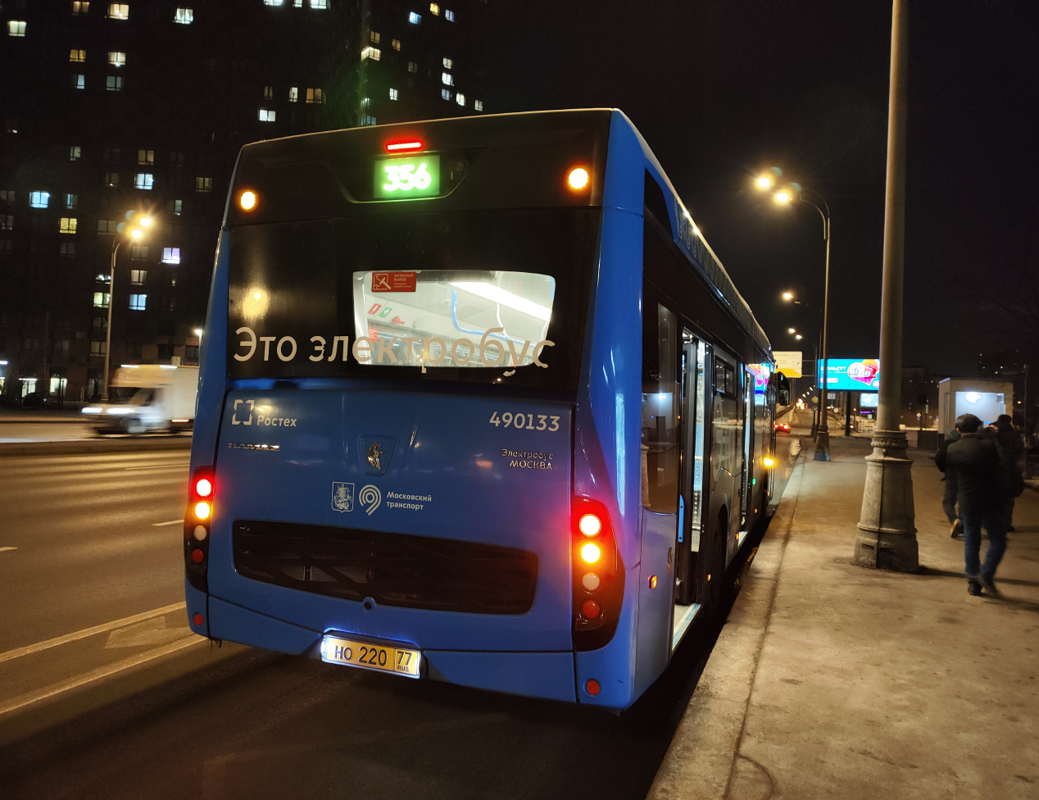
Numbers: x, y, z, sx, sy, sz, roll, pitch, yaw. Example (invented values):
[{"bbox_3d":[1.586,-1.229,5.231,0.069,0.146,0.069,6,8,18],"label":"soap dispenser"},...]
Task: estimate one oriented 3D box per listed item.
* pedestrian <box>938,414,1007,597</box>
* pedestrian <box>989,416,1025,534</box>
[{"bbox_3d":[4.431,1.006,7.227,0.550,1.730,0.500,1,-1,27],"label":"pedestrian"},{"bbox_3d":[7.575,1.152,11.539,0.550,1.790,0.500,1,-1,27],"label":"pedestrian"}]

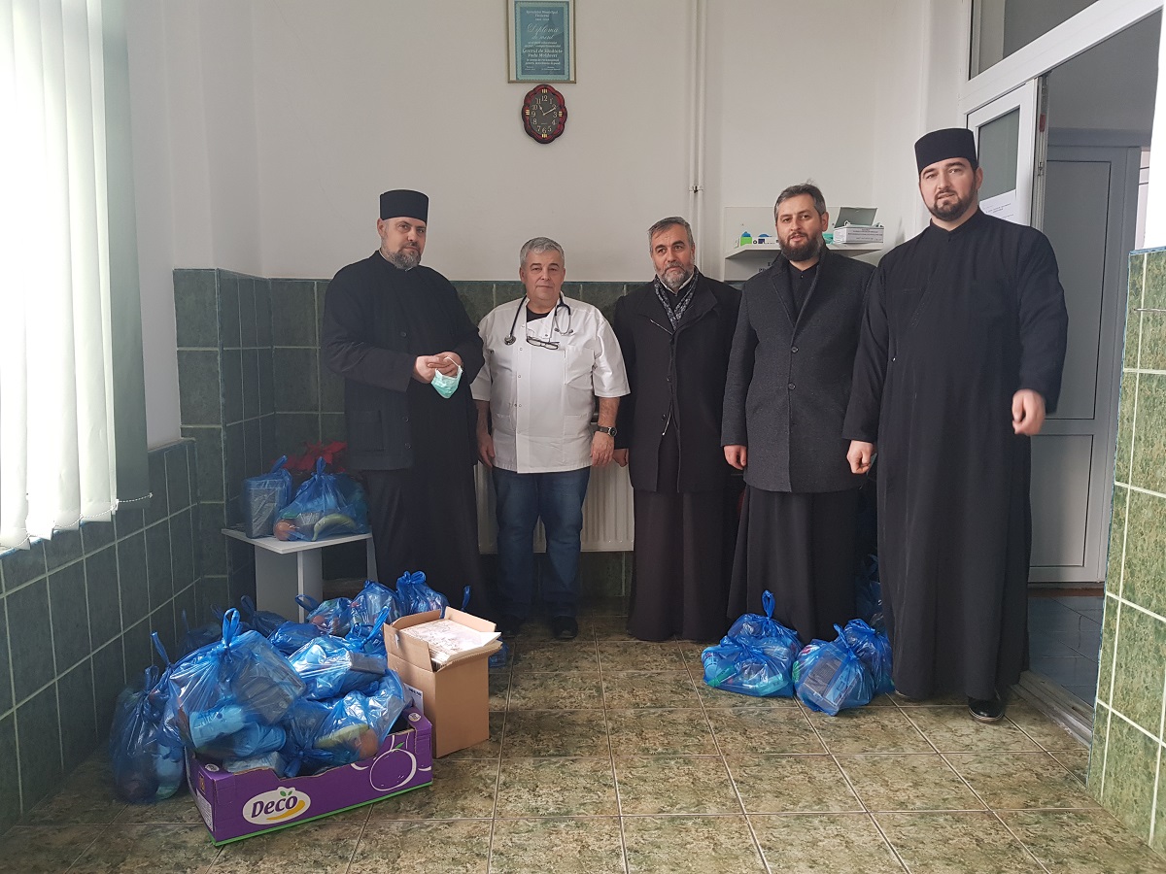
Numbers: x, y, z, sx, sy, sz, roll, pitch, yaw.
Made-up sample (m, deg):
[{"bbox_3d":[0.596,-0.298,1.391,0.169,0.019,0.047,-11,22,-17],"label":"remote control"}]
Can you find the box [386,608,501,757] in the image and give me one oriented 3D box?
[{"bbox_3d":[-0.457,0.786,2.801,0.265,0.360,0.215,6,9,44],"label":"box"}]

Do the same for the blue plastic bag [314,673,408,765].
[{"bbox_3d":[-0.655,0.824,2.563,0.260,0.230,0.230,-3,7,-22],"label":"blue plastic bag"}]

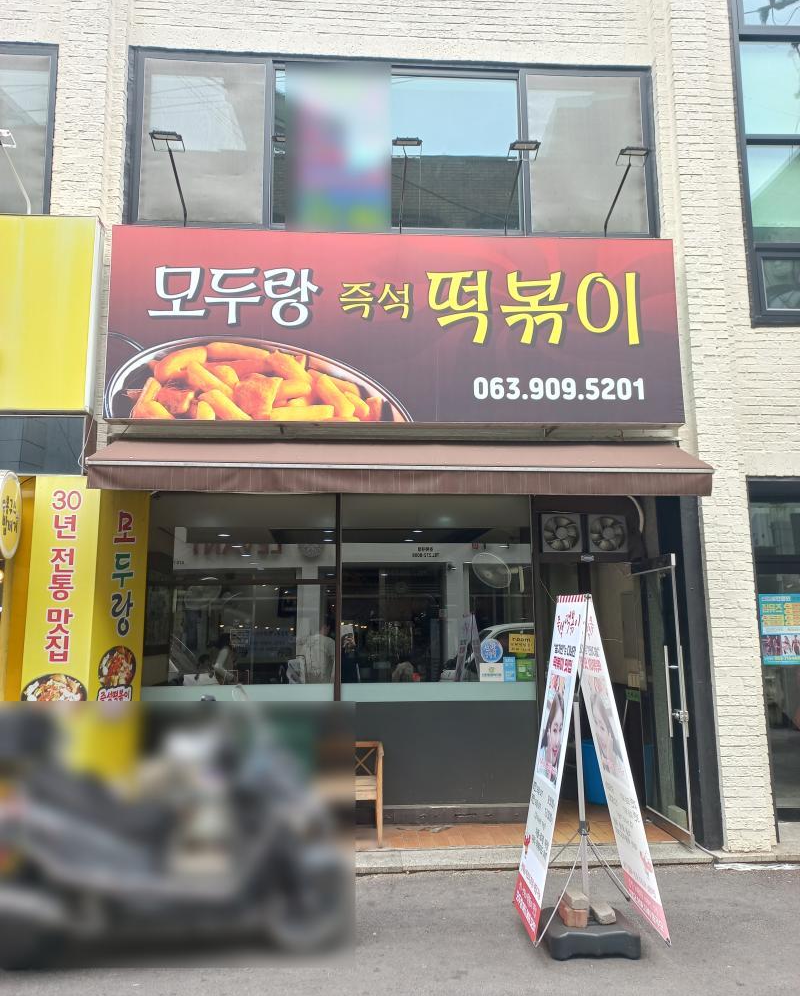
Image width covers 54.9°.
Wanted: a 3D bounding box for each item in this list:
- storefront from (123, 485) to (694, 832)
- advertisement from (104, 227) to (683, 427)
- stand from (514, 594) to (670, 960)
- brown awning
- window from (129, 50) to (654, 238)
[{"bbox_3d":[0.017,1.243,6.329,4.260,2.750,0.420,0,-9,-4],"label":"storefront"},{"bbox_3d":[-0.003,-1.306,5.939,4.360,1.510,0.160,0,-9,-4],"label":"advertisement"},{"bbox_3d":[0.980,1.441,4.210,0.660,1.810,0.600,0,-9,-4],"label":"stand"},{"bbox_3d":[0.034,-0.237,5.584,4.330,0.500,0.600,0,-9,-4],"label":"brown awning"},{"bbox_3d":[-0.024,-2.954,6.475,4.470,1.630,0.150,0,-9,-4],"label":"window"}]

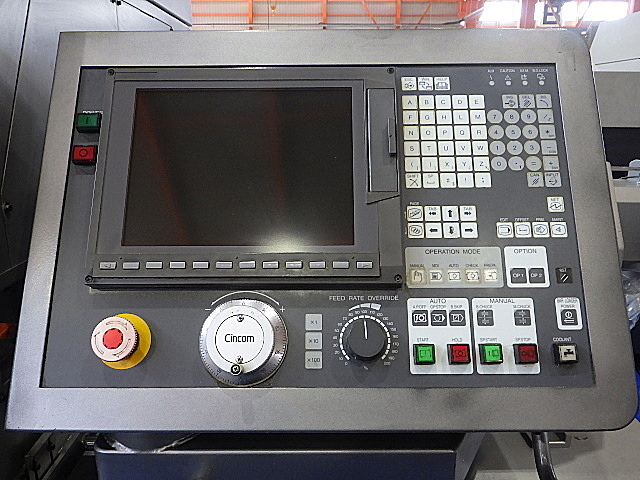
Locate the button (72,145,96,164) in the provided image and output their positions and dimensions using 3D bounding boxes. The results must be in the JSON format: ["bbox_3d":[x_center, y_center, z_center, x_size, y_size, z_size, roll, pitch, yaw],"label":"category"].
[{"bbox_3d":[-0.232,-0.084,0.515,0.023,0.018,0.009,0,-14,1],"label":"button"}]

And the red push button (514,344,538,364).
[{"bbox_3d":[0.184,0.102,0.464,0.017,0.017,0.012,0,-14,1],"label":"red push button"}]

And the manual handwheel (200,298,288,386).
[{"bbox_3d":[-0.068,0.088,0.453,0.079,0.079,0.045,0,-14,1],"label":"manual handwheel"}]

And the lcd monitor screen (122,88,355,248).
[{"bbox_3d":[-0.076,-0.073,0.507,0.218,0.164,0.010,0,-14,1],"label":"lcd monitor screen"}]

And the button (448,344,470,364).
[{"bbox_3d":[0.124,0.103,0.464,0.017,0.017,0.012,0,-14,1],"label":"button"}]

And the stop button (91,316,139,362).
[{"bbox_3d":[-0.180,0.090,0.463,0.040,0.040,0.027,0,-14,1],"label":"stop button"}]

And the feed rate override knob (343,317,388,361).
[{"bbox_3d":[0.040,0.090,0.465,0.037,0.037,0.018,0,-14,1],"label":"feed rate override knob"}]

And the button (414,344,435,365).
[{"bbox_3d":[0.094,0.103,0.464,0.017,0.017,0.012,0,-14,1],"label":"button"}]

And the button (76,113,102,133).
[{"bbox_3d":[-0.232,-0.117,0.523,0.023,0.018,0.009,0,-14,1],"label":"button"}]

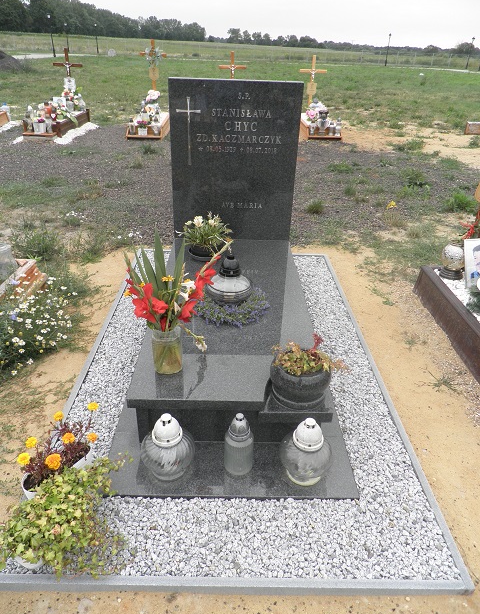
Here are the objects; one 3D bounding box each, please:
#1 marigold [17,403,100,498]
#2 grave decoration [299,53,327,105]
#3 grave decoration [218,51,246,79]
[{"bbox_3d":[-0.621,0.534,1.536,0.270,0.280,0.180,-17,37,-29],"label":"marigold"},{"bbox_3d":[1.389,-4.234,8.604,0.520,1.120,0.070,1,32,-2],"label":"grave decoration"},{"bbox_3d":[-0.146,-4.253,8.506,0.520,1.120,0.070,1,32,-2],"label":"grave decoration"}]

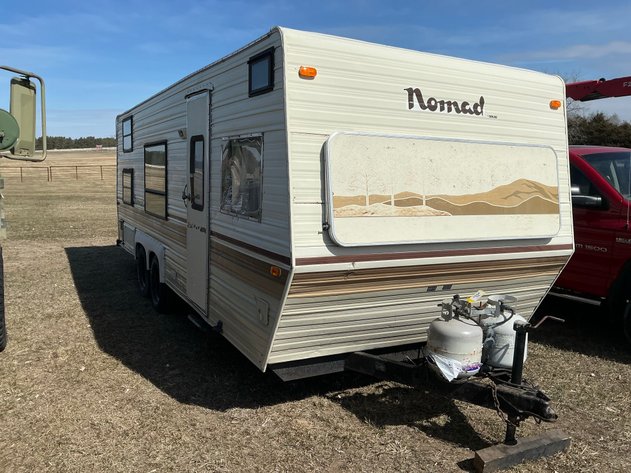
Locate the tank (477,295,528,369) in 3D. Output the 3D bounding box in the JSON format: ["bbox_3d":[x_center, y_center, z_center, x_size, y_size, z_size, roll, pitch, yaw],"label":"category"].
[{"bbox_3d":[1.167,0.589,3.212,0.315,0.440,0.315,-2,8,-29],"label":"tank"}]

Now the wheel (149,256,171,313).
[{"bbox_3d":[-1.725,0.536,5.884,0.200,0.670,0.670,-2,8,-29],"label":"wheel"}]

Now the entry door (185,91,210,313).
[{"bbox_3d":[-0.976,-0.280,4.245,0.050,1.780,0.630,-2,8,-29],"label":"entry door"}]

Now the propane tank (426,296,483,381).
[{"bbox_3d":[0.824,0.600,3.022,0.315,0.440,0.315,2,7,0],"label":"propane tank"}]

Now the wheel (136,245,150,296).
[{"bbox_3d":[-2.141,0.431,6.630,0.200,0.670,0.670,-2,8,-29],"label":"wheel"}]

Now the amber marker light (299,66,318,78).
[{"bbox_3d":[-0.031,-0.898,2.779,0.105,0.050,0.035,-2,-1,-29],"label":"amber marker light"}]

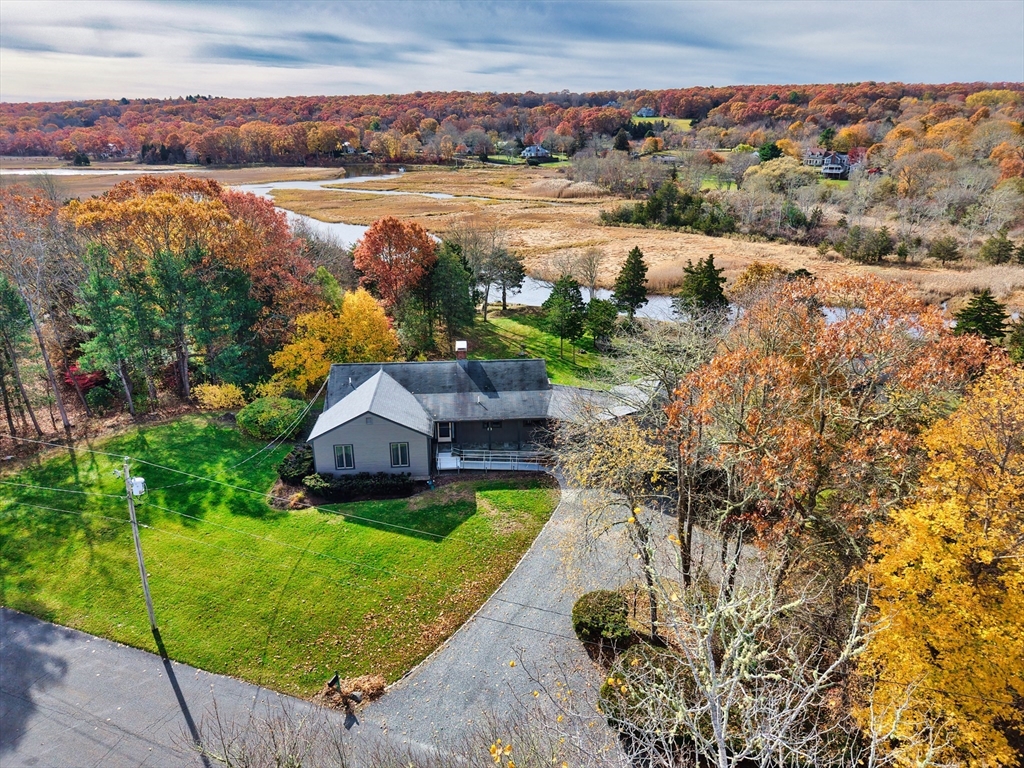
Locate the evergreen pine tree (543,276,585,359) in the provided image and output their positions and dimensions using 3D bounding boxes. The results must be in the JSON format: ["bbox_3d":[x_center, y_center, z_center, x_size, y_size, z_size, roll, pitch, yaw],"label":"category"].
[{"bbox_3d":[5.240,-6.701,72.238,4.270,8.580,4.270,0,21,0],"label":"evergreen pine tree"}]

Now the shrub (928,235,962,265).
[{"bbox_3d":[78.262,-24.110,128.180,6.140,5.290,6.140,0,21,0],"label":"shrub"}]

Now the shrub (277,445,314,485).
[{"bbox_3d":[-13.823,5.120,45.469,2.390,2.510,2.390,0,21,0],"label":"shrub"}]

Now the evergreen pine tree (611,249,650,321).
[{"bbox_3d":[15.558,-13.164,93.216,4.730,9.740,4.730,0,21,0],"label":"evergreen pine tree"}]

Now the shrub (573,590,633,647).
[{"bbox_3d":[4.094,10.614,32.344,2.670,2.240,2.670,0,21,0],"label":"shrub"}]

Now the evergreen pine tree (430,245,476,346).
[{"bbox_3d":[-6.221,-9.761,76.817,4.760,11.060,4.760,0,21,0],"label":"evergreen pine tree"}]

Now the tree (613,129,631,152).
[{"bbox_3d":[66.317,-147.169,430.000,10.400,14.800,10.400,3,21,8],"label":"tree"}]

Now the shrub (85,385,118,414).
[{"bbox_3d":[-35.566,1.343,61.514,2.800,2.100,2.600,-12,24,-30],"label":"shrub"}]

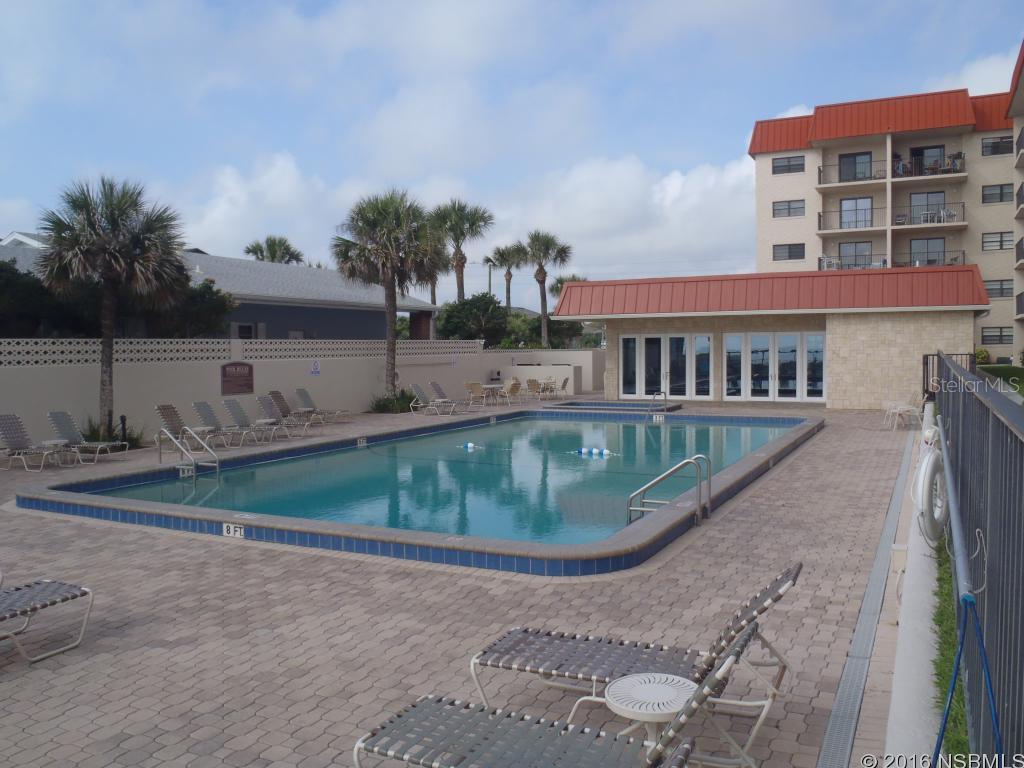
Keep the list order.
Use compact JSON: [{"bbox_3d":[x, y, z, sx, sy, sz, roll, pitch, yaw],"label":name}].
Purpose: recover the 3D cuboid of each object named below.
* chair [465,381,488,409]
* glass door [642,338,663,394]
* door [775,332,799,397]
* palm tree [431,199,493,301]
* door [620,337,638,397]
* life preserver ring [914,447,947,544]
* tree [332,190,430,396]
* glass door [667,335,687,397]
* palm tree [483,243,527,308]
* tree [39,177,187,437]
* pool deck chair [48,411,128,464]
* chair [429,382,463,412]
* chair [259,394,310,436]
[{"bbox_3d":[-1.136,0.357,29.642,0.620,0.860,0.580,0,3,12],"label":"chair"},{"bbox_3d":[5.513,-0.657,32.316,0.870,2.380,0.070,1,3,22],"label":"glass door"},{"bbox_3d":[9.929,-0.583,29.916,0.869,2.467,0.080,1,3,24],"label":"door"},{"bbox_3d":[-2.415,-4.121,38.704,3.000,9.011,3.000,0,3,0],"label":"palm tree"},{"bbox_3d":[4.601,-0.633,32.341,0.753,2.460,0.080,1,3,24],"label":"door"},{"bbox_3d":[2.802,0.740,5.500,0.110,0.610,0.610,2,3,42],"label":"life preserver ring"},{"bbox_3d":[-4.427,-2.961,29.072,3.250,7.589,3.200,0,3,0],"label":"tree"},{"bbox_3d":[6.400,-0.648,31.965,0.870,2.380,0.070,1,3,22],"label":"glass door"},{"bbox_3d":[-0.269,-4.780,54.202,2.850,8.899,2.850,1,3,27],"label":"palm tree"},{"bbox_3d":[-8.954,-1.667,18.736,3.280,5.991,3.200,1,3,27],"label":"tree"},{"bbox_3d":[-8.053,0.998,15.668,1.510,0.928,0.592,1,3,25],"label":"pool deck chair"},{"bbox_3d":[-1.945,0.439,27.073,1.564,0.938,0.592,1,3,32],"label":"chair"},{"bbox_3d":[-5.338,0.789,19.874,1.536,0.930,0.592,1,3,24],"label":"chair"}]

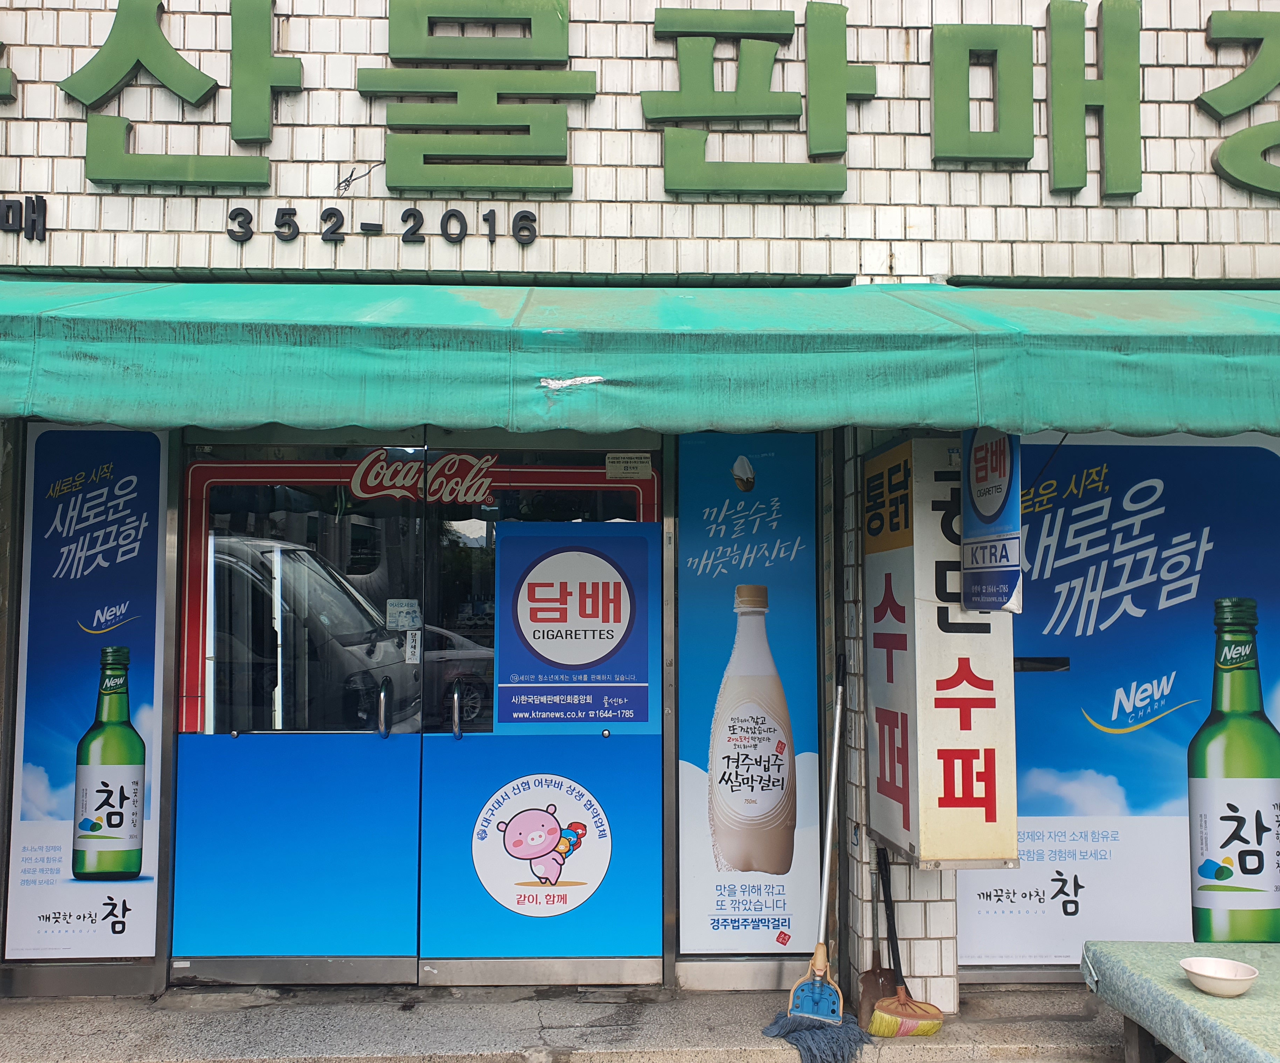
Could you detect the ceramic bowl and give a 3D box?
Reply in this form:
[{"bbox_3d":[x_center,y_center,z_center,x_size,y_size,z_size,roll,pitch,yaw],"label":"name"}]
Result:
[{"bbox_3d":[1.196,0.928,2.199,0.143,0.049,0.143,0,-3,0],"label":"ceramic bowl"}]

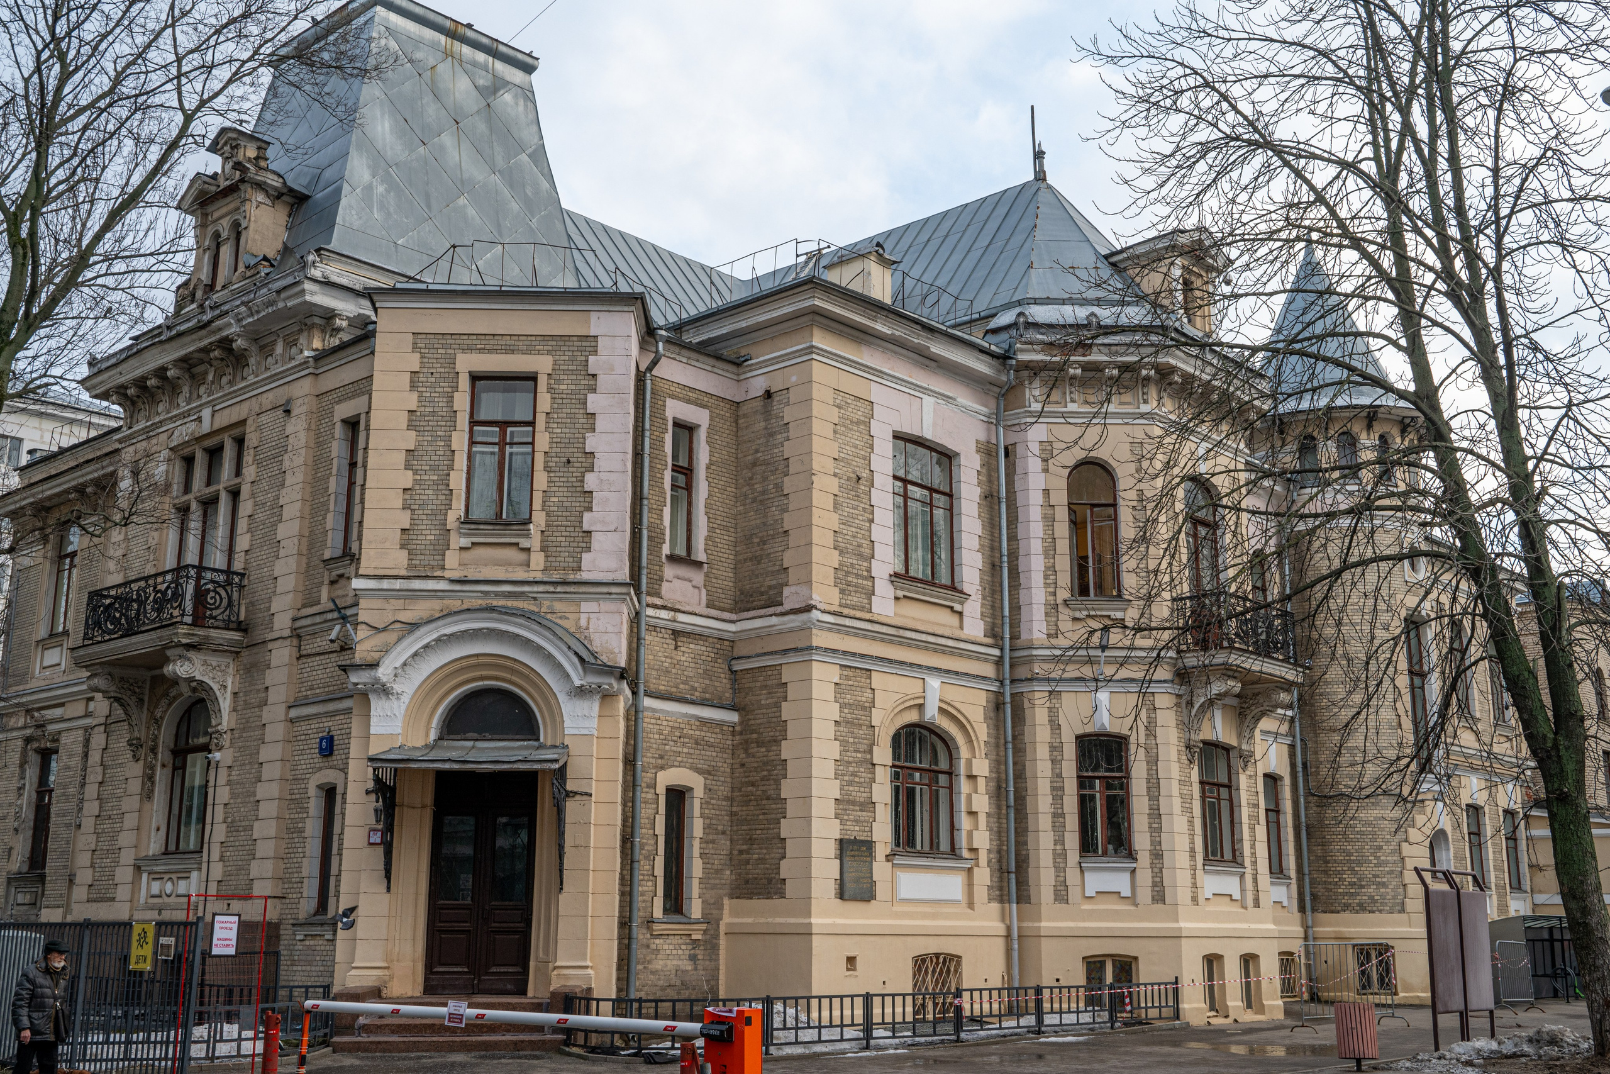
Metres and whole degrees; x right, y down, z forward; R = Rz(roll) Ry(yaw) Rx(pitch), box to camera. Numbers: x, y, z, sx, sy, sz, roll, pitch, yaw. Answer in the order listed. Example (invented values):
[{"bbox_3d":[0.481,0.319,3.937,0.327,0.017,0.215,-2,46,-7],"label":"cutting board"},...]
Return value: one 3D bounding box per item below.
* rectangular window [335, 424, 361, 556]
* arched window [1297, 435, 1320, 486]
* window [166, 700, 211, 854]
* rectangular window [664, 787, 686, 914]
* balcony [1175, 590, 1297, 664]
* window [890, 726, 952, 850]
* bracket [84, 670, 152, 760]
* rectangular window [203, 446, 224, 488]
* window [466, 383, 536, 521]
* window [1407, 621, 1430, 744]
[{"bbox_3d":[-7.284,-0.825,25.242,0.560,2.300,0.200,-12,-19,39],"label":"rectangular window"},{"bbox_3d":[11.916,-1.792,37.035,0.200,1.219,0.500,11,-18,-37],"label":"arched window"},{"bbox_3d":[-10.595,4.142,27.438,1.800,2.720,0.200,-12,-18,40],"label":"window"},{"bbox_3d":[-2.074,4.948,24.564,0.200,2.000,0.560,-13,-20,43],"label":"rectangular window"},{"bbox_3d":[8.097,1.770,29.258,1.030,1.000,2.650,-13,-19,42],"label":"balcony"},{"bbox_3d":[2.014,4.283,26.791,1.700,2.170,0.200,14,-19,-43],"label":"window"},{"bbox_3d":[-12.514,3.195,28.349,0.440,1.580,0.950,-12,-18,40],"label":"bracket"},{"bbox_3d":[-10.719,-1.267,28.611,0.760,0.860,0.200,-12,-19,39],"label":"rectangular window"},{"bbox_3d":[-4.631,-1.325,23.972,1.020,2.300,0.200,1,-14,-2],"label":"window"},{"bbox_3d":[14.762,3.635,37.563,0.750,3.300,0.200,10,-17,-33],"label":"window"}]

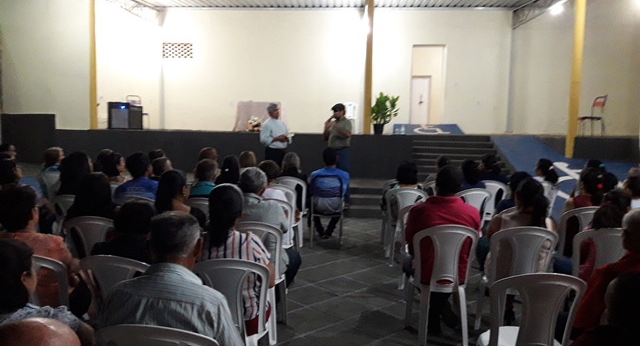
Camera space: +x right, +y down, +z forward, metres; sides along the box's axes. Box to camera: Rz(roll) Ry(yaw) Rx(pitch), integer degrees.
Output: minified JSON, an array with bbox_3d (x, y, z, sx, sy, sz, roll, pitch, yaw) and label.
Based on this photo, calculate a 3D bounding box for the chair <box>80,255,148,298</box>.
[{"bbox_3d":[-0.973,0.793,2.733,0.440,0.860,0.510,2,6,5],"label":"chair"}]

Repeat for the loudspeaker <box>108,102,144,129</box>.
[{"bbox_3d":[-4.595,-1.350,12.235,0.800,0.620,0.420,1,6,4],"label":"loudspeaker"}]

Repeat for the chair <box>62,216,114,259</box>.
[{"bbox_3d":[-1.619,0.735,4.058,0.460,0.880,0.510,2,6,12],"label":"chair"}]

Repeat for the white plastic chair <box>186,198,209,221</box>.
[{"bbox_3d":[-0.952,0.611,4.634,0.440,0.860,0.510,2,6,5],"label":"white plastic chair"}]

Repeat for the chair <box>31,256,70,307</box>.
[{"bbox_3d":[-1.403,0.825,2.861,0.460,0.890,0.520,2,5,13],"label":"chair"}]

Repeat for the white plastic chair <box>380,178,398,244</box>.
[{"bbox_3d":[1.038,0.496,6.931,0.460,0.890,0.520,1,5,1],"label":"white plastic chair"}]

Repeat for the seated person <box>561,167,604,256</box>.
[{"bbox_3d":[2.292,0.525,4.943,0.480,1.230,0.720,0,5,-5],"label":"seated person"}]

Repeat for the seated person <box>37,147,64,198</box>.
[{"bbox_3d":[-3.272,0.231,6.601,0.470,1.150,0.680,2,6,10],"label":"seated person"}]

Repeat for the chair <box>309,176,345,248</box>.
[{"bbox_3d":[0.089,0.452,6.433,0.420,0.870,0.500,1,6,4],"label":"chair"}]

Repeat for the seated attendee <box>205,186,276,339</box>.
[{"bbox_3d":[-0.477,0.621,2.904,0.480,1.190,0.680,2,6,5],"label":"seated attendee"}]

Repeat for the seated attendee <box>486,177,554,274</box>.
[{"bbox_3d":[1.377,0.599,3.967,0.500,1.230,0.720,1,5,-3],"label":"seated attendee"}]

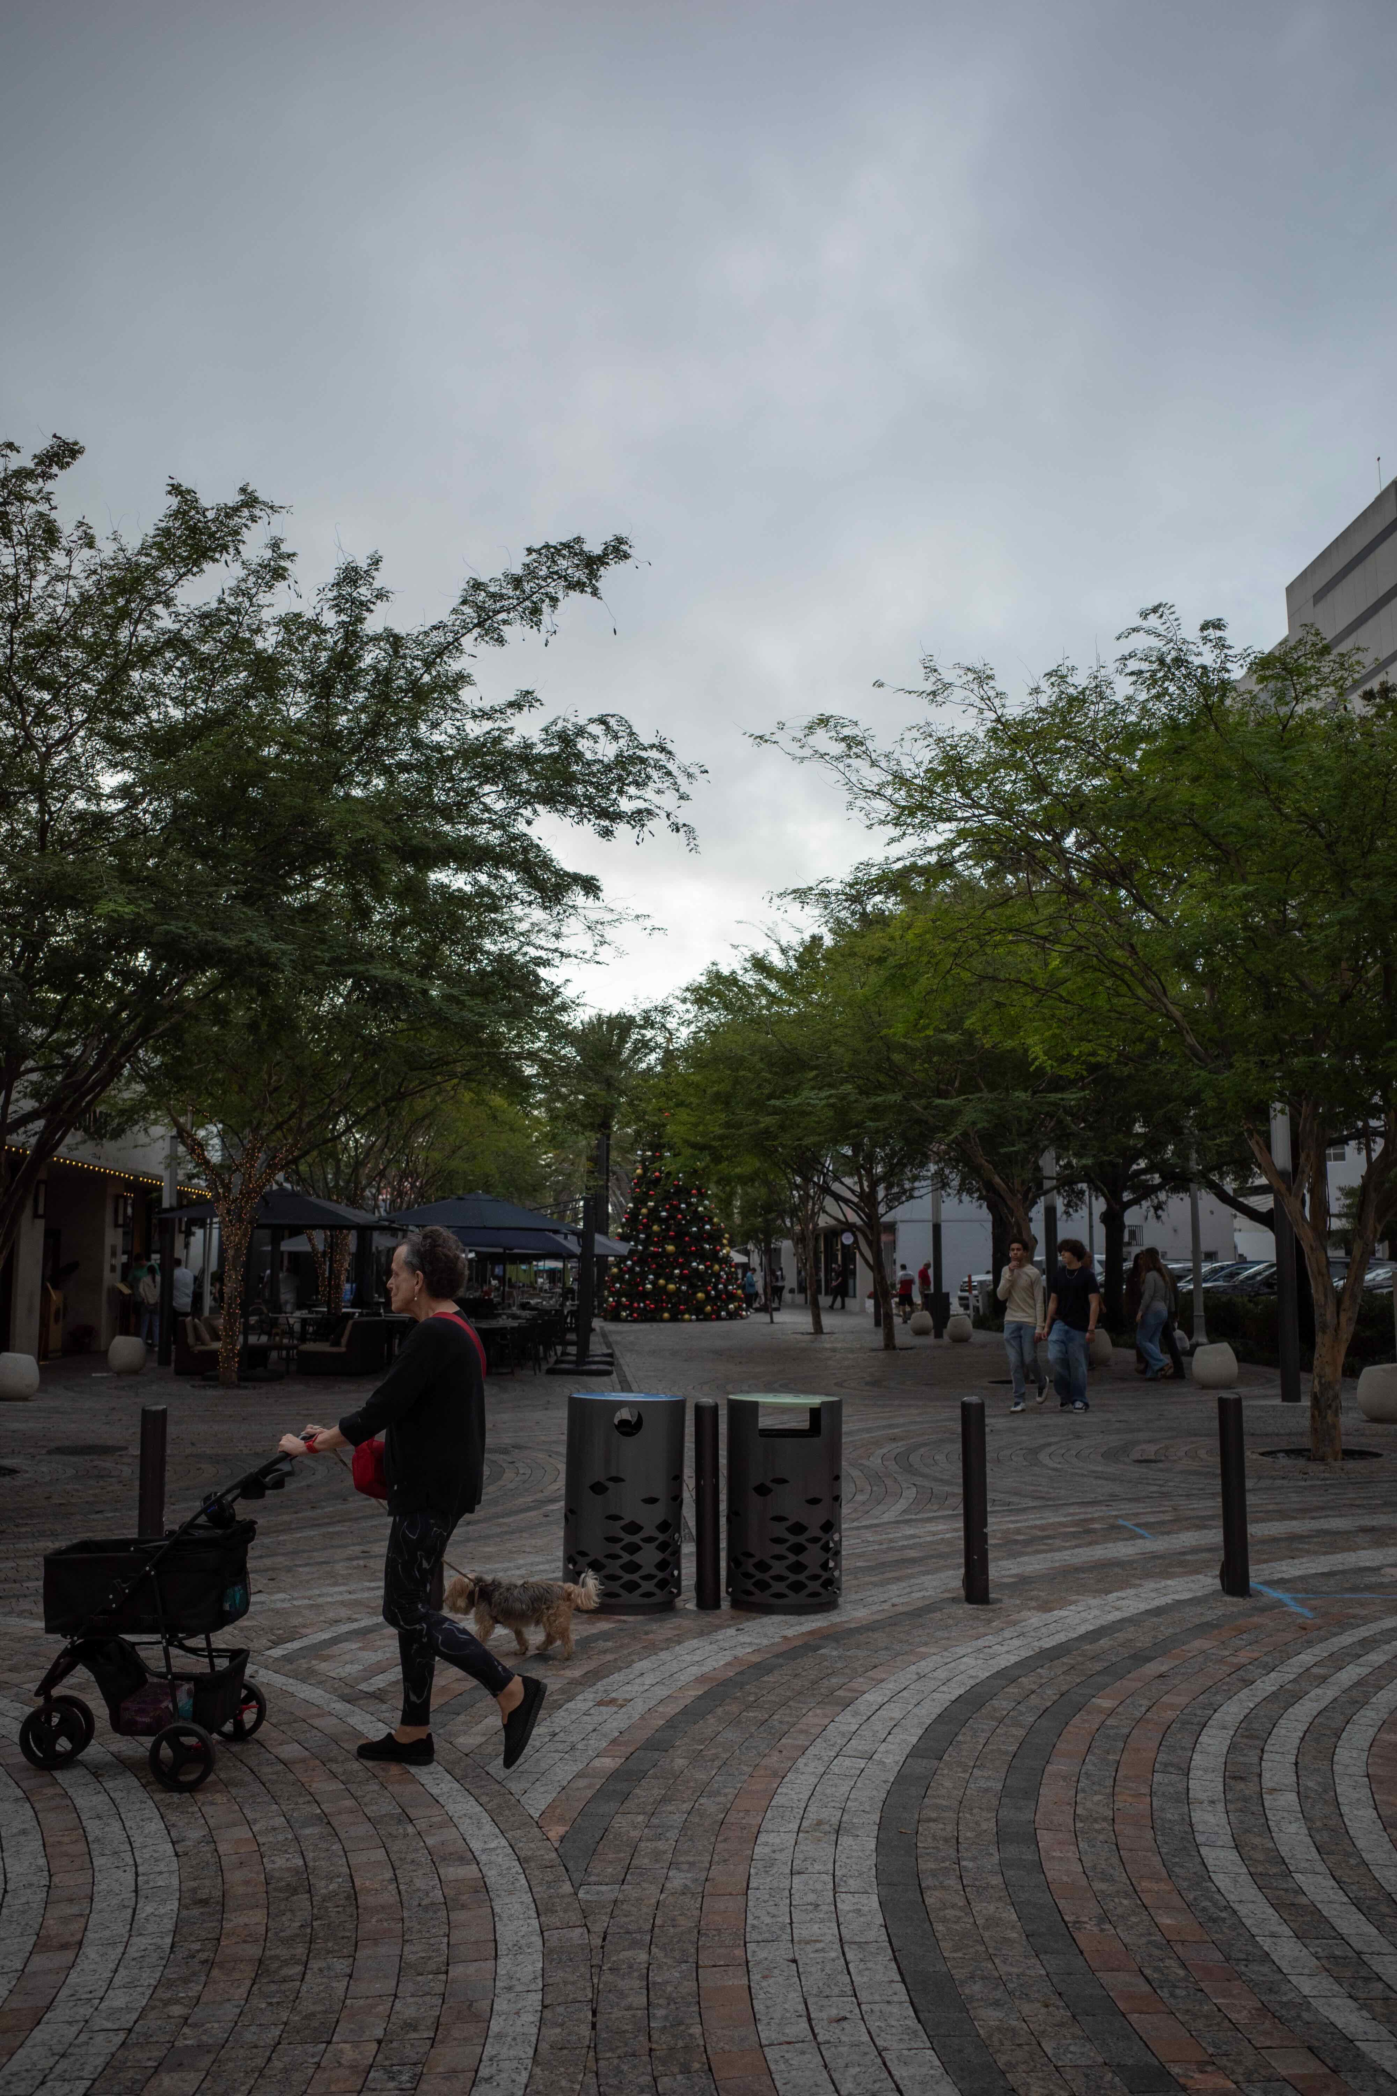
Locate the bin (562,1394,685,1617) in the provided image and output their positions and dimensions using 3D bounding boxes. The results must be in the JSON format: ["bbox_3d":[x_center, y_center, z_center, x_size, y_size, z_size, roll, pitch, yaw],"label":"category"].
[{"bbox_3d":[-0.328,2.026,7.341,0.515,0.920,0.515,1,-8,0],"label":"bin"}]

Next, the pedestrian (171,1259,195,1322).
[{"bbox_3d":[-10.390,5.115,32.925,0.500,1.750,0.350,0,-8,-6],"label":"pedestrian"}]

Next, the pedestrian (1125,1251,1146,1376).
[{"bbox_3d":[6.058,3.639,22.541,0.460,1.660,0.360,2,-8,-14],"label":"pedestrian"}]

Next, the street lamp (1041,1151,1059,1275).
[{"bbox_3d":[5.945,2.791,27.601,0.185,4.900,0.185,0,-8,-4],"label":"street lamp"}]

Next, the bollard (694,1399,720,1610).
[{"bbox_3d":[0.037,2.028,7.293,0.105,0.900,0.105,0,-8,0],"label":"bollard"}]

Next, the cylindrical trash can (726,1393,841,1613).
[{"bbox_3d":[0.381,2.022,7.340,0.515,0.920,0.515,0,-8,0],"label":"cylindrical trash can"}]

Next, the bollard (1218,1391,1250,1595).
[{"bbox_3d":[2.499,2.068,7.627,0.112,0.912,0.112,0,-8,0],"label":"bollard"}]

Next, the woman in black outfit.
[{"bbox_3d":[-0.878,1.380,5.138,0.800,1.645,0.500,0,-8,0],"label":"woman in black outfit"}]

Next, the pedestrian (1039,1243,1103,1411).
[{"bbox_3d":[3.970,2.922,17.436,0.600,1.790,0.380,-3,-8,16],"label":"pedestrian"}]

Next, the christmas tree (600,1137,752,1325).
[{"bbox_3d":[-0.691,5.241,48.516,4.200,5.700,4.200,0,-8,0],"label":"christmas tree"}]

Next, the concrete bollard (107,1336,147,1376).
[{"bbox_3d":[-8.745,4.700,24.989,0.575,0.555,0.575,0,-8,0],"label":"concrete bollard"}]

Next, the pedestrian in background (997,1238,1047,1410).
[{"bbox_3d":[3.431,2.942,17.339,0.490,1.760,0.480,-2,-8,11],"label":"pedestrian in background"}]

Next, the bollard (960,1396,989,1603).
[{"bbox_3d":[1.260,2.053,7.470,0.112,0.912,0.112,0,-8,0],"label":"bollard"}]

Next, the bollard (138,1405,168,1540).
[{"bbox_3d":[-2.374,2.022,7.107,0.112,0.912,0.112,0,-8,0],"label":"bollard"}]

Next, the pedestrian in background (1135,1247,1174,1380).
[{"bbox_3d":[6.128,3.604,21.981,0.500,1.660,0.450,-6,-10,38],"label":"pedestrian in background"}]

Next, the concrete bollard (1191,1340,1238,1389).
[{"bbox_3d":[6.572,4.027,20.791,0.585,0.560,0.585,0,-8,0],"label":"concrete bollard"}]

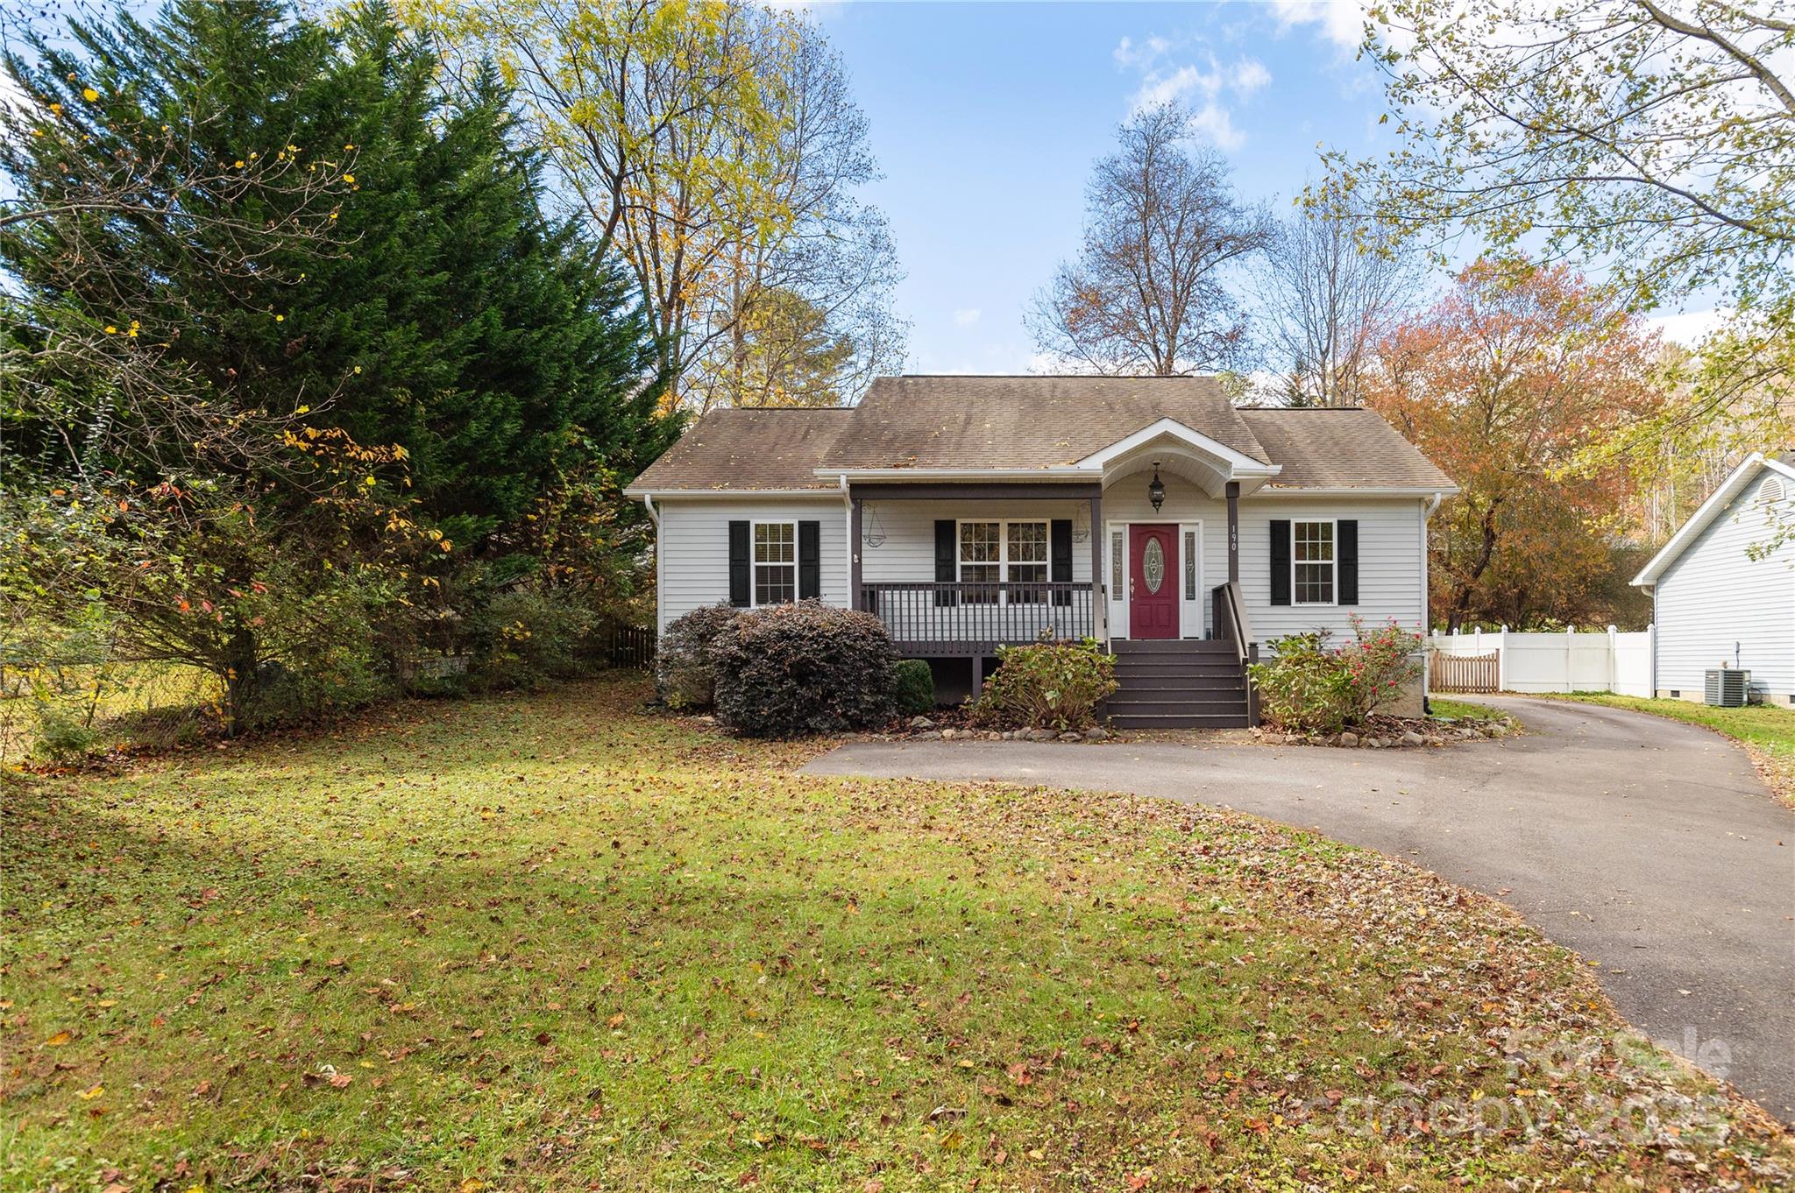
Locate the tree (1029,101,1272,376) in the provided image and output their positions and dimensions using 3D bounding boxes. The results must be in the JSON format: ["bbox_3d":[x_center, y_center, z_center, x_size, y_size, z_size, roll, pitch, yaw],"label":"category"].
[{"bbox_3d":[8.900,-7.400,33.000,8.800,19.500,8.600,0,-1,0],"label":"tree"}]

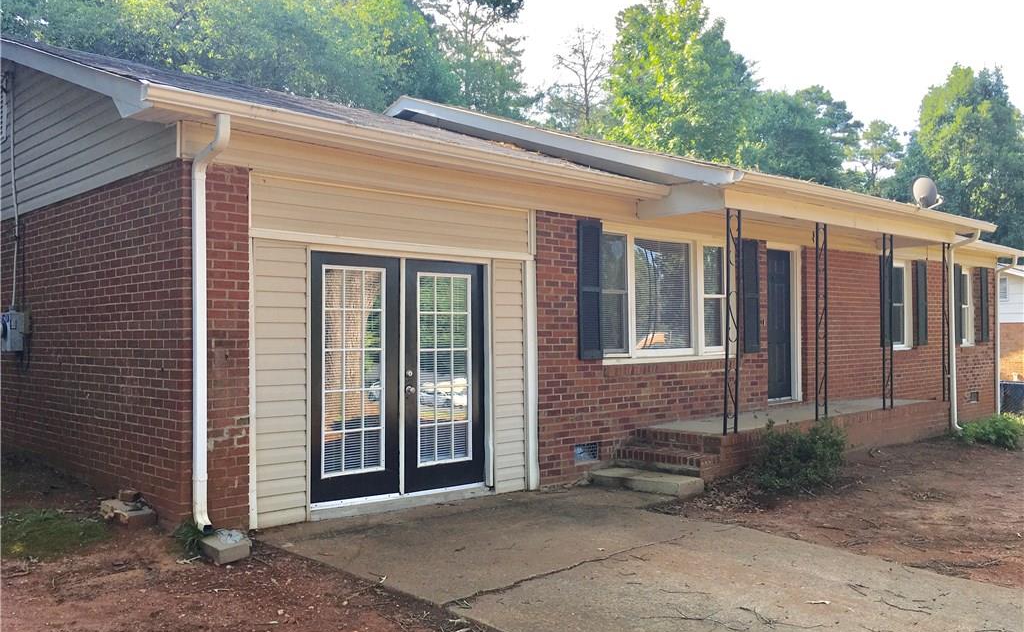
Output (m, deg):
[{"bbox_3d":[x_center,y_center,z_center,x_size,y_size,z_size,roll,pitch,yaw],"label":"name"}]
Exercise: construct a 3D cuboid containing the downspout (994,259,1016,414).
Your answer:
[{"bbox_3d":[9.766,0.413,16.954,0.090,3.160,0.380,1,-2,-43],"label":"downspout"}]

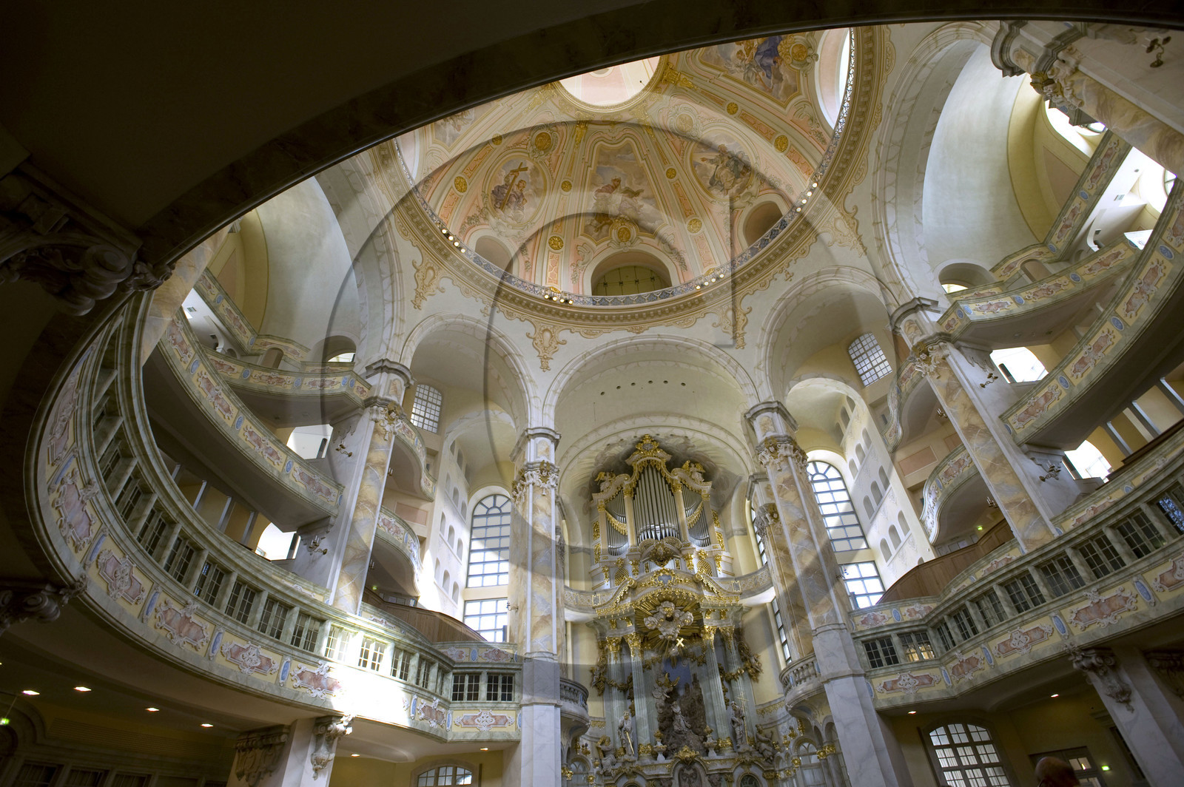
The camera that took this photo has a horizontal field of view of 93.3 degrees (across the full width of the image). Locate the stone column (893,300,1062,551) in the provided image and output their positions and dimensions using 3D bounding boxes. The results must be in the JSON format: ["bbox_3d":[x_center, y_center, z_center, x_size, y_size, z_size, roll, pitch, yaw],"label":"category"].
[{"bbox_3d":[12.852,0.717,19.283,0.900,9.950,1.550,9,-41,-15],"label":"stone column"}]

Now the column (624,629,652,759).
[{"bbox_3d":[2.509,15.590,29.371,0.900,5.857,0.900,-6,-39,4],"label":"column"}]

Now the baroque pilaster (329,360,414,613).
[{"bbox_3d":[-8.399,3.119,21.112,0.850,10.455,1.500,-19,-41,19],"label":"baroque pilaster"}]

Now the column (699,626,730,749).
[{"bbox_3d":[6.434,15.095,29.030,0.900,5.857,0.900,-6,-39,4],"label":"column"}]

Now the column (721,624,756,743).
[{"bbox_3d":[7.820,15.361,29.462,0.900,5.857,0.900,-6,-39,4],"label":"column"}]

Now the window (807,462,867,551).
[{"bbox_3d":[14.551,6.796,34.350,2.900,6.100,0.450,-6,-39,4],"label":"window"}]

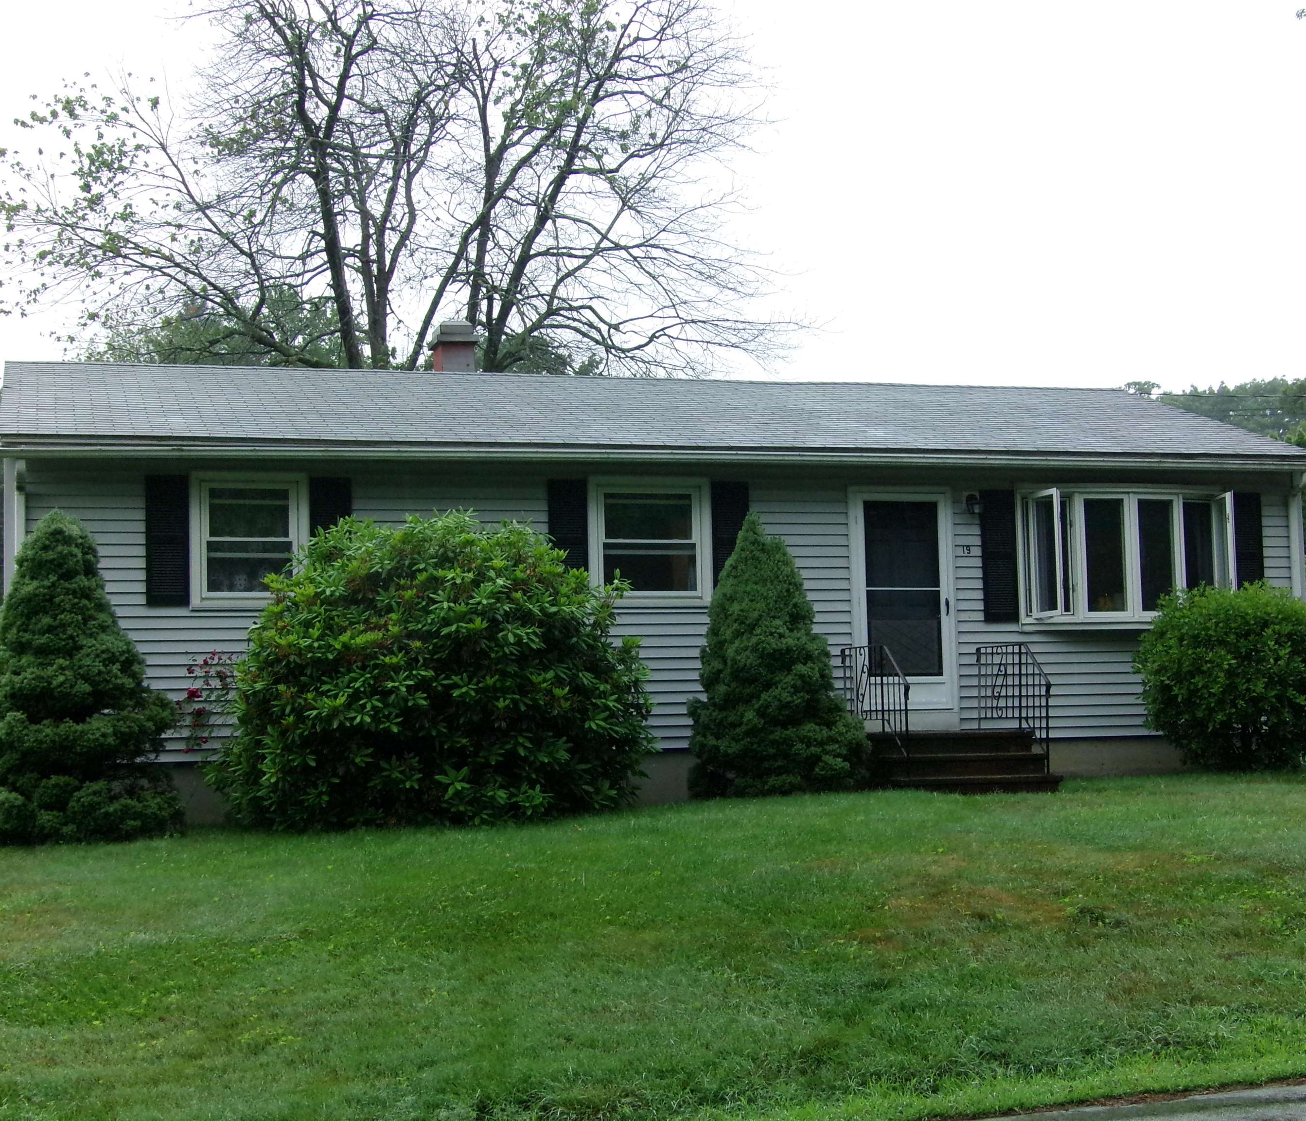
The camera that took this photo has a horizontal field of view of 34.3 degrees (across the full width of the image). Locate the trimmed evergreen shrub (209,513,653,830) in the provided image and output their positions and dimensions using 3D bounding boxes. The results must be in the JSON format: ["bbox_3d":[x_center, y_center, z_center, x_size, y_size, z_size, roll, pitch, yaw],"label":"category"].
[{"bbox_3d":[-1.785,0.897,17.021,3.550,2.530,2.500,0,-5,-17],"label":"trimmed evergreen shrub"}]

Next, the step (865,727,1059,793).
[{"bbox_3d":[2.579,1.817,18.835,1.580,0.530,1.550,0,-5,-17],"label":"step"}]

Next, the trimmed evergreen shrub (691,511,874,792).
[{"bbox_3d":[1.085,0.843,18.276,1.540,2.476,1.520,-1,-5,0],"label":"trimmed evergreen shrub"}]

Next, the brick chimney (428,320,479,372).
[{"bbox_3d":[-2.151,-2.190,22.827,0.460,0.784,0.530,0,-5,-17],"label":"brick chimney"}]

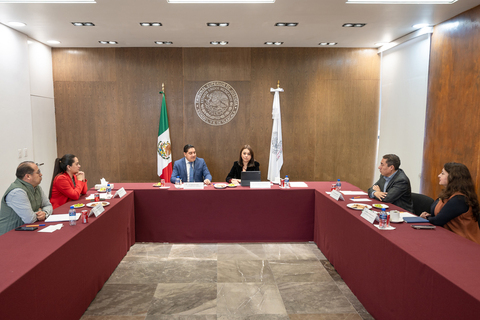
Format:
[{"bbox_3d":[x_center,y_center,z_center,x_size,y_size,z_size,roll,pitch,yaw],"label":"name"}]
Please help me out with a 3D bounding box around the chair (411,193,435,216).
[{"bbox_3d":[1.930,0.813,3.745,0.560,0.850,0.500,0,6,0],"label":"chair"}]

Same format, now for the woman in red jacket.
[{"bbox_3d":[-1.940,0.584,3.772,0.760,1.290,0.480,-1,6,-6],"label":"woman in red jacket"}]

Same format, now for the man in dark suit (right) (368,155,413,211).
[{"bbox_3d":[1.750,0.580,3.761,0.760,1.300,0.560,0,6,2],"label":"man in dark suit (right)"}]

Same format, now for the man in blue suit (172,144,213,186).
[{"bbox_3d":[-0.754,0.425,5.042,0.630,1.340,0.800,0,6,-3],"label":"man in blue suit"}]

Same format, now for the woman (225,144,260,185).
[{"bbox_3d":[0.070,0.425,5.042,0.530,1.330,0.780,0,6,0],"label":"woman"}]

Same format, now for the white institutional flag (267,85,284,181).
[{"bbox_3d":[0.609,-0.378,5.410,0.290,1.700,0.230,0,6,0],"label":"white institutional flag"}]

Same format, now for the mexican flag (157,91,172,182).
[{"bbox_3d":[-1.277,-0.308,5.417,0.260,1.720,0.220,0,6,0],"label":"mexican flag"}]

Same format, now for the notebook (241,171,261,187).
[{"bbox_3d":[0.163,0.272,4.734,0.295,0.215,0.220,0,6,0],"label":"notebook"}]

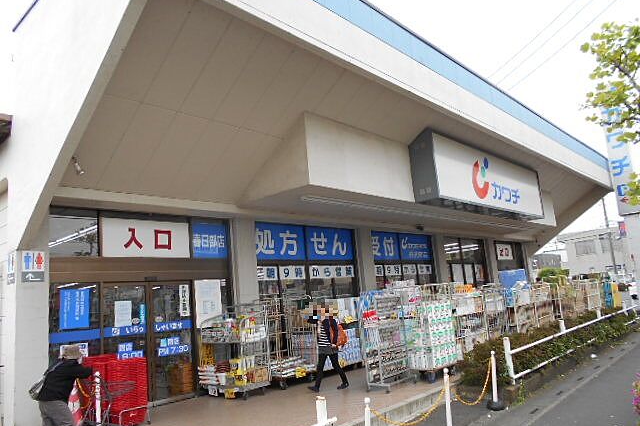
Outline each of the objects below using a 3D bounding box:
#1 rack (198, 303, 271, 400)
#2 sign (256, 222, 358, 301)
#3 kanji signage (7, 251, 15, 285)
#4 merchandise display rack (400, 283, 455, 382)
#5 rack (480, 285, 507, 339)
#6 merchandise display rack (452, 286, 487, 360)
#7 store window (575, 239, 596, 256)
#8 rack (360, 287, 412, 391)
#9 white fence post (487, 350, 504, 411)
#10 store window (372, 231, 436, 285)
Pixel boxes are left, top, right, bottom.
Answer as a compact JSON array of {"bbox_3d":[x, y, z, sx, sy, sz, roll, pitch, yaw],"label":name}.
[{"bbox_3d":[-1.593,2.495,8.796,1.270,1.520,0.600,-14,-13,41],"label":"rack"},{"bbox_3d":[-0.179,1.267,12.653,0.100,1.850,3.830,-14,-14,41],"label":"sign"},{"bbox_3d":[-4.477,0.807,6.960,0.310,0.445,0.020,-14,-13,41],"label":"kanji signage"},{"bbox_3d":[2.013,2.209,8.980,0.650,1.710,0.990,-14,-14,41],"label":"merchandise display rack"},{"bbox_3d":[3.638,2.356,10.693,0.620,1.530,1.150,-14,-13,41],"label":"rack"},{"bbox_3d":[2.867,2.383,9.914,0.620,1.550,1.200,-14,-14,41],"label":"merchandise display rack"},{"bbox_3d":[26.802,3.498,48.461,1.800,1.350,0.120,-14,-13,41],"label":"store window"},{"bbox_3d":[1.158,2.099,8.040,0.400,1.550,0.940,-14,-13,41],"label":"rack"},{"bbox_3d":[2.593,2.508,7.235,0.260,0.820,0.260,-14,-14,41],"label":"white fence post"},{"bbox_3d":[2.584,1.412,14.790,0.080,1.590,3.700,-14,-13,41],"label":"store window"}]

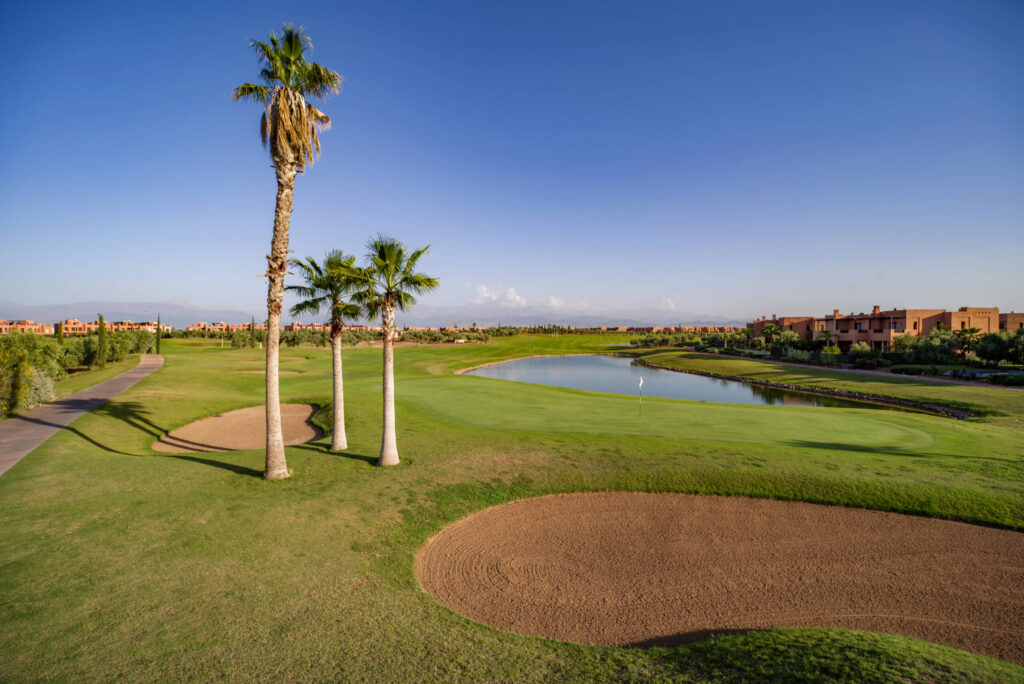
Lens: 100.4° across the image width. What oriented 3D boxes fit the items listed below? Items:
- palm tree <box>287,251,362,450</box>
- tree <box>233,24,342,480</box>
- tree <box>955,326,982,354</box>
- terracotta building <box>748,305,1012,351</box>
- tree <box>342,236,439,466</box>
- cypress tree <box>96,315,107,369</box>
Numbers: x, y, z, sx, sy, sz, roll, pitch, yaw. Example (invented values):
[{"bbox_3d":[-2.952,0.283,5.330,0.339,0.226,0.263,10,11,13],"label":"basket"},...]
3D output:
[{"bbox_3d":[-7.100,0.330,16.500,3.100,7.700,3.100,0,2,0],"label":"palm tree"},{"bbox_3d":[-6.940,-2.700,13.200,3.400,13.900,3.400,0,2,0],"label":"tree"},{"bbox_3d":[57.700,0.130,54.000,3.400,4.300,3.400,0,2,0],"label":"tree"},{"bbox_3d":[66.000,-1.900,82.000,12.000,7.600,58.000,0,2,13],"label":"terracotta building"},{"bbox_3d":[-4.140,0.290,14.500,3.250,7.750,3.250,0,2,0],"label":"tree"},{"bbox_3d":[-49.500,-0.060,51.500,1.200,6.500,1.200,0,2,0],"label":"cypress tree"}]

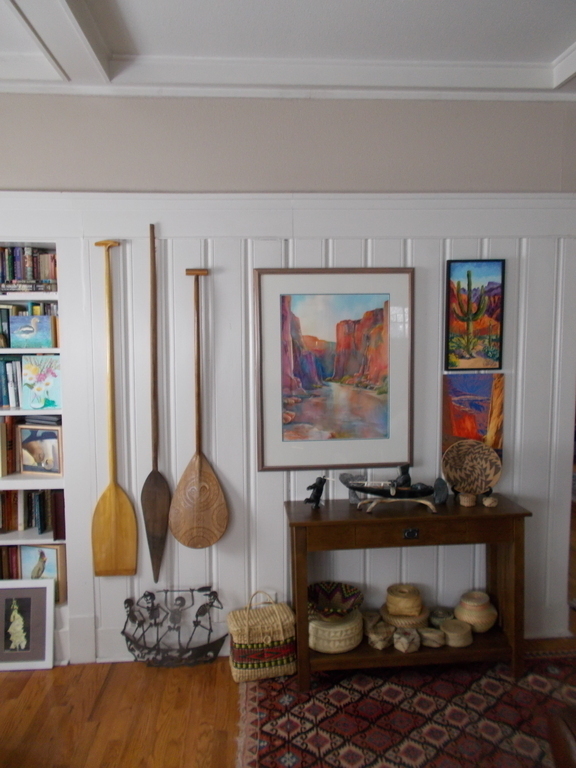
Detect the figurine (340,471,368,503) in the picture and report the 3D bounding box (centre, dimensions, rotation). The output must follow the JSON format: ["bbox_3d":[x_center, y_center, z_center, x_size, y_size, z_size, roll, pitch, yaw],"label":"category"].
[{"bbox_3d":[0.302,0.485,2.673,0.127,0.140,0.060,-1,4,-4],"label":"figurine"}]

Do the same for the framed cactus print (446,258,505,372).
[{"bbox_3d":[0.872,-0.320,2.700,0.277,0.508,0.025,-1,5,-5],"label":"framed cactus print"}]

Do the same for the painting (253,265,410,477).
[{"bbox_3d":[0.220,-0.065,2.667,0.733,0.924,0.028,-1,5,-5],"label":"painting"}]

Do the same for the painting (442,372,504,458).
[{"bbox_3d":[0.875,0.179,2.739,0.295,0.455,0.025,-1,5,-5],"label":"painting"}]

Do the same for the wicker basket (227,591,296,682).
[{"bbox_3d":[-0.117,1.115,2.626,0.300,0.380,0.200,-2,5,-16],"label":"wicker basket"}]

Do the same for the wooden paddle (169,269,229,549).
[{"bbox_3d":[-0.409,0.127,2.604,0.262,1.268,0.045,0,5,-5],"label":"wooden paddle"}]

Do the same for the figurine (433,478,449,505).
[{"bbox_3d":[0.702,0.495,2.655,0.070,0.118,0.050,-1,5,-5],"label":"figurine"}]

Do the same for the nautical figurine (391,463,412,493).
[{"bbox_3d":[0.498,0.415,2.532,0.085,0.120,0.070,-1,5,-5],"label":"nautical figurine"}]

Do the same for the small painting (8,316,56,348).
[{"bbox_3d":[-1.164,-0.239,2.638,0.190,0.145,0.025,0,5,6],"label":"small painting"}]

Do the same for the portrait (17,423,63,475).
[{"bbox_3d":[-1.156,0.307,2.692,0.222,0.230,0.025,1,5,14],"label":"portrait"}]

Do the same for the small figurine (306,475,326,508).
[{"bbox_3d":[0.123,0.486,2.586,0.095,0.143,0.065,0,5,9],"label":"small figurine"}]

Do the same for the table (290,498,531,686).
[{"bbox_3d":[0.519,0.925,2.597,1.044,0.748,0.313,-1,5,-5],"label":"table"}]

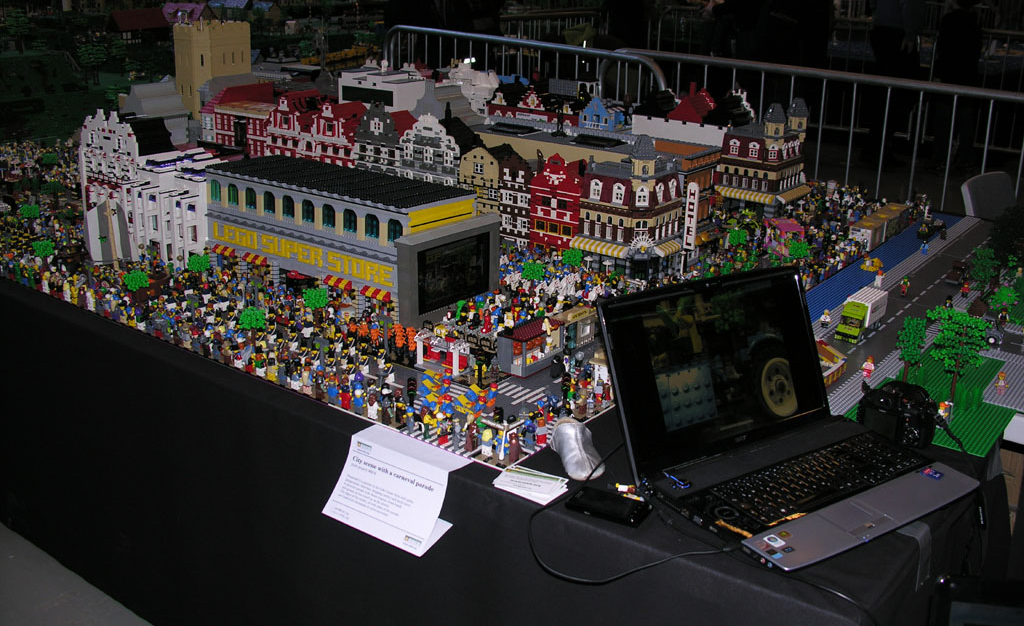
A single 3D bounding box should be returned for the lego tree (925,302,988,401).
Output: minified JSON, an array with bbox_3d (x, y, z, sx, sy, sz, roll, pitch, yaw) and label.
[{"bbox_3d":[0.822,0.086,1.899,0.110,0.192,0.110,10,21,24],"label":"lego tree"}]

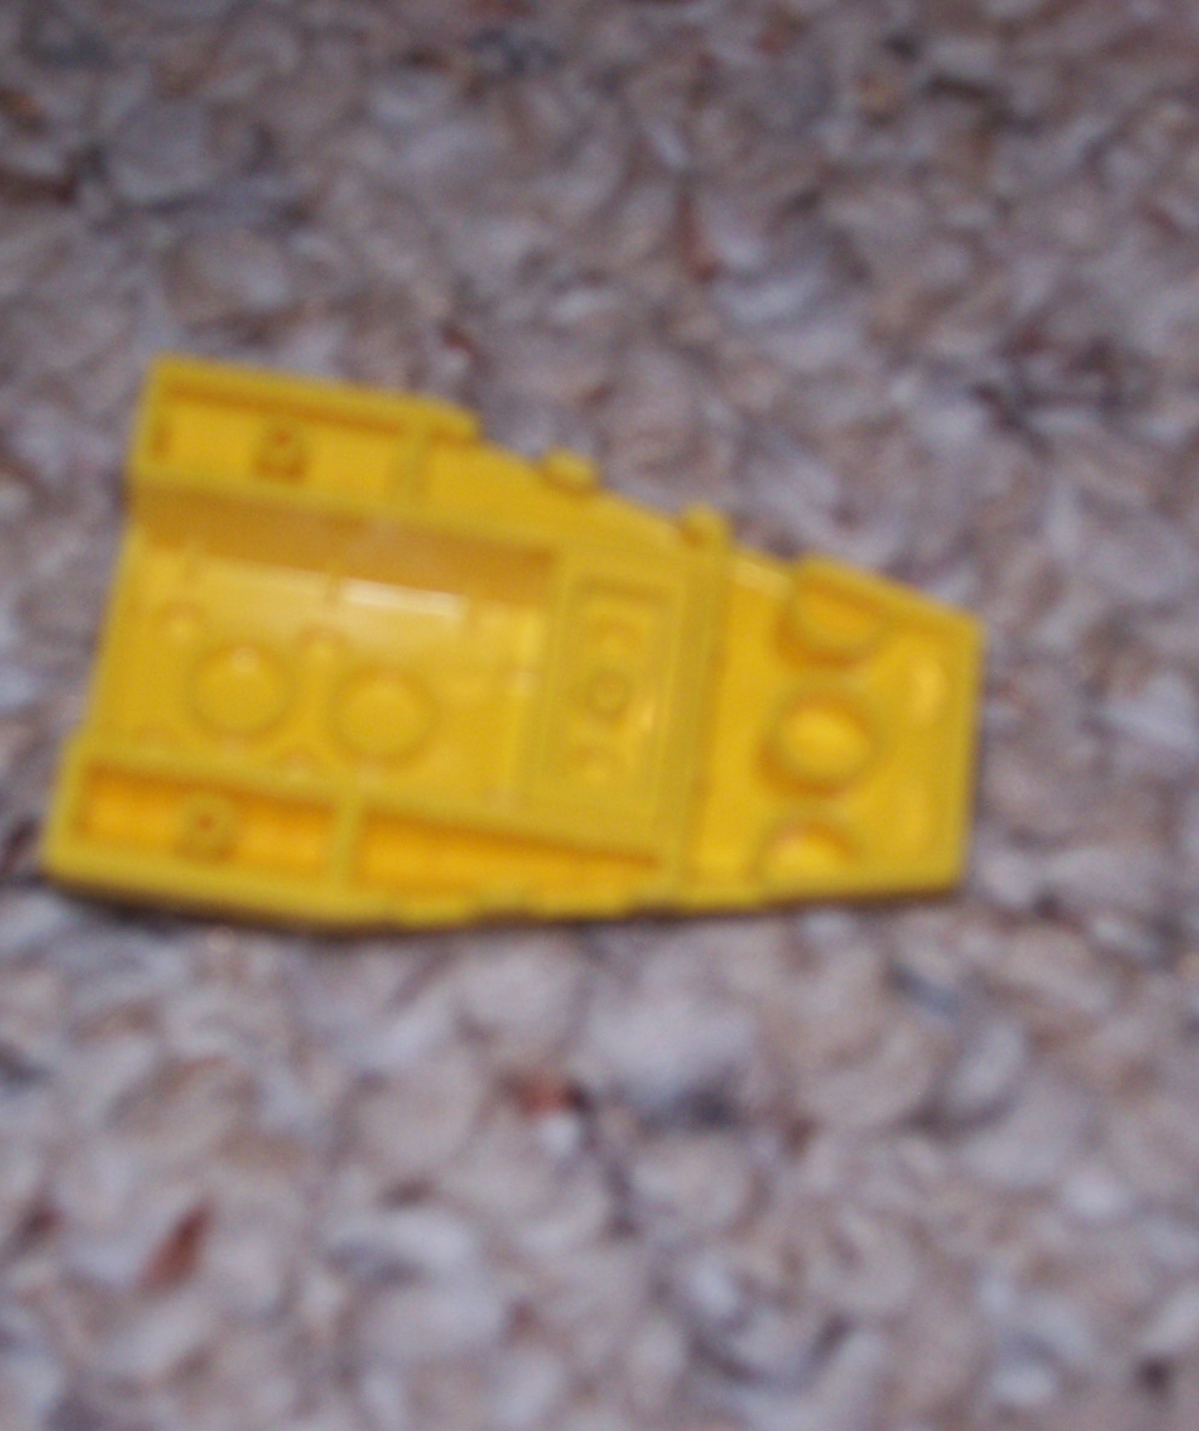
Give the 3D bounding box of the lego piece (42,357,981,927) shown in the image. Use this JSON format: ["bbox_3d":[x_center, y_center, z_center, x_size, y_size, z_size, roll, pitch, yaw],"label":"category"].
[{"bbox_3d":[-0.004,0.001,0.203,0.048,0.011,0.032,9,62,-3],"label":"lego piece"}]

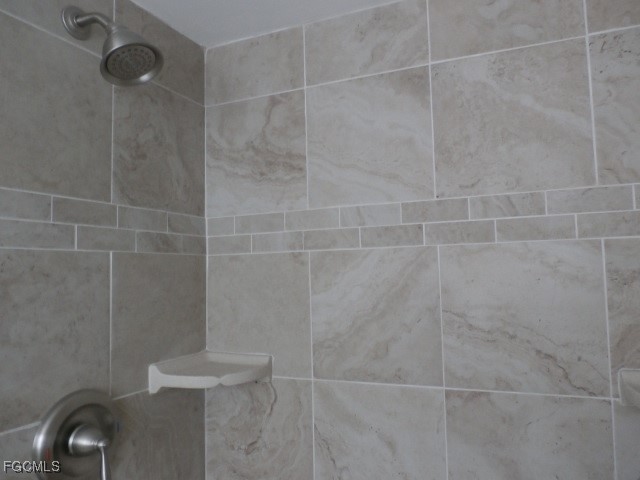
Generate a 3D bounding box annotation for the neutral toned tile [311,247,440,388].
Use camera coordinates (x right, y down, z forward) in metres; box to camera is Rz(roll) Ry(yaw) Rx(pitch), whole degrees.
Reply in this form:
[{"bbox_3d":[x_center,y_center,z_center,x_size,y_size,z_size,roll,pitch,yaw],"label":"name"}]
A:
[{"bbox_3d":[0.130,0.182,1.130,0.324,0.319,0.012,-3,-4,23],"label":"neutral toned tile"}]

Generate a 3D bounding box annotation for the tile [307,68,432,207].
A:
[{"bbox_3d":[0.117,-0.243,1.135,0.317,0.315,0.011,-3,-4,23],"label":"tile"}]

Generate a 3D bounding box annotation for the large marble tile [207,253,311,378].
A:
[{"bbox_3d":[-0.169,0.198,1.257,0.321,0.319,0.012,-3,-4,23],"label":"large marble tile"}]

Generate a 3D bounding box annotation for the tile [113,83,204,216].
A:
[{"bbox_3d":[-0.392,-0.226,1.161,0.011,0.313,0.310,-3,-5,26],"label":"tile"}]

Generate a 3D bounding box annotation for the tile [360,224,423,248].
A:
[{"bbox_3d":[0.172,-0.008,1.097,0.151,0.050,0.011,-3,-4,23],"label":"tile"}]

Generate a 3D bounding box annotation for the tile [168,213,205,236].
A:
[{"bbox_3d":[-0.363,-0.039,1.259,0.012,0.051,0.158,-3,-4,23],"label":"tile"}]

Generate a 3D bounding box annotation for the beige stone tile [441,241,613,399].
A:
[{"bbox_3d":[0.421,0.163,0.980,0.317,0.315,0.011,-3,-4,23],"label":"beige stone tile"}]

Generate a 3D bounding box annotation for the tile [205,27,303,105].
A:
[{"bbox_3d":[-0.185,-0.481,1.302,0.321,0.173,0.012,-3,-4,23],"label":"tile"}]

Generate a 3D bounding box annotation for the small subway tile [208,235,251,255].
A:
[{"bbox_3d":[-0.245,0.014,1.260,0.141,0.049,0.011,-3,-4,23],"label":"small subway tile"}]

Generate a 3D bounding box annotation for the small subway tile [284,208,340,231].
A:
[{"bbox_3d":[-0.018,-0.051,1.206,0.153,0.051,0.012,-3,-4,23],"label":"small subway tile"}]

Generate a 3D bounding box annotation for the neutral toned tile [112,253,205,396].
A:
[{"bbox_3d":[-0.385,0.194,1.140,0.011,0.315,0.328,-3,-4,23],"label":"neutral toned tile"}]

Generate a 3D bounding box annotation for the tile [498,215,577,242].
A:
[{"bbox_3d":[0.452,-0.022,0.969,0.150,0.049,0.011,-3,-4,23],"label":"tile"}]

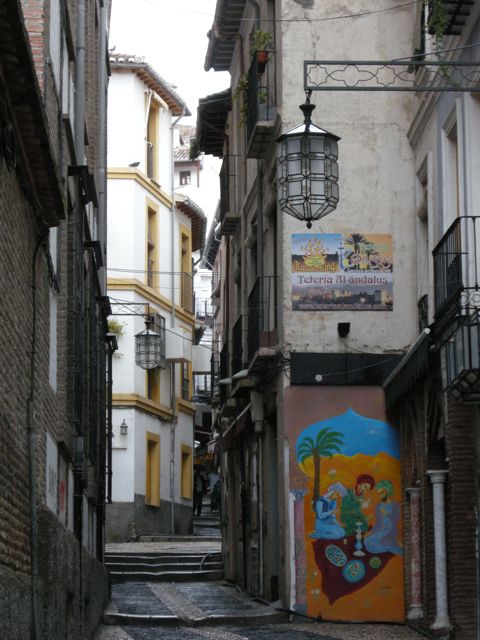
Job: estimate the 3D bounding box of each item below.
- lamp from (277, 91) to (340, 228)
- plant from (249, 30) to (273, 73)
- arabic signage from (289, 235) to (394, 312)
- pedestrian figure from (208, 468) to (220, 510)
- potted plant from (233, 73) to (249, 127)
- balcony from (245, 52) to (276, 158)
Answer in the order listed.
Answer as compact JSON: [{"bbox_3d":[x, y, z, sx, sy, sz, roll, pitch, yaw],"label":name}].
[{"bbox_3d":[0.635,-1.479,19.711,0.570,1.190,0.570,0,-8,0],"label":"lamp"},{"bbox_3d":[0.299,-3.932,31.025,0.330,0.580,0.330,0,-8,0],"label":"plant"},{"bbox_3d":[1.417,-0.667,29.545,1.410,1.080,0.030,0,-8,-1],"label":"arabic signage"},{"bbox_3d":[-0.951,6.431,80.908,0.500,1.680,0.350,-2,-8,15],"label":"pedestrian figure"},{"bbox_3d":[0.008,-3.388,32.815,0.280,0.820,0.350,1,-8,-4],"label":"potted plant"},{"bbox_3d":[0.340,-3.226,32.018,0.330,1.130,2.050,1,-8,-4],"label":"balcony"}]

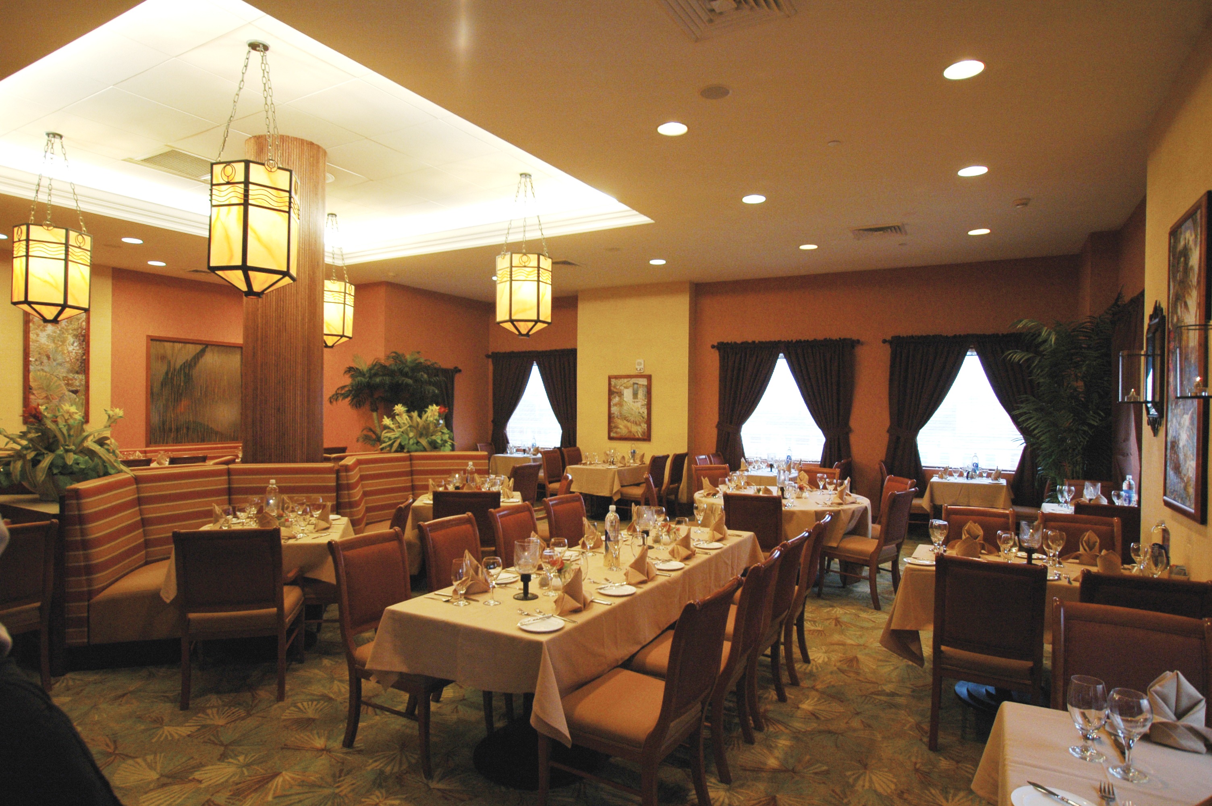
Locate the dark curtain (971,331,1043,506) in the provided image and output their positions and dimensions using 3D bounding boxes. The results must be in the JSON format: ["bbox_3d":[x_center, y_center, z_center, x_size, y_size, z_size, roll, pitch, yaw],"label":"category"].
[{"bbox_3d":[4.699,0.403,7.406,0.860,2.430,0.160,1,0,31],"label":"dark curtain"}]

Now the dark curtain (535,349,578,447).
[{"bbox_3d":[-0.730,0.086,9.659,0.850,1.760,0.160,1,1,29],"label":"dark curtain"}]

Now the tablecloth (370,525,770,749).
[{"bbox_3d":[0.054,1.259,3.575,0.820,0.760,2.500,1,0,31],"label":"tablecloth"}]

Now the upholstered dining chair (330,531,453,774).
[{"bbox_3d":[-0.933,1.141,3.050,0.650,0.953,0.440,1,1,31],"label":"upholstered dining chair"}]

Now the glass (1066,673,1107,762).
[{"bbox_3d":[1.173,0.766,1.554,0.080,0.180,0.080,1,1,31],"label":"glass"}]

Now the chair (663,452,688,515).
[{"bbox_3d":[0.792,1.170,9.023,0.630,0.940,0.470,1,0,31],"label":"chair"}]

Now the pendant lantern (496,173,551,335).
[{"bbox_3d":[-0.759,-1.377,5.984,0.500,1.509,0.440,1,0,-8],"label":"pendant lantern"}]

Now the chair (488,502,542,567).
[{"bbox_3d":[-0.345,1.098,3.721,0.610,0.930,0.450,1,1,32],"label":"chair"}]

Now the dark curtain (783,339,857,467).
[{"bbox_3d":[2.819,0.365,8.539,0.980,2.440,0.160,1,0,31],"label":"dark curtain"}]

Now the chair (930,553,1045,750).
[{"bbox_3d":[1.778,1.139,2.979,0.460,0.930,0.630,1,1,27],"label":"chair"}]

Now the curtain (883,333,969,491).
[{"bbox_3d":[3.521,0.152,7.047,0.880,1.800,0.160,1,1,29],"label":"curtain"}]

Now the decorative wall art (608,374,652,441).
[{"bbox_3d":[0.349,0.083,9.983,0.775,1.025,0.040,1,0,31],"label":"decorative wall art"}]

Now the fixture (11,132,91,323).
[{"bbox_3d":[-3.882,-1.231,4.492,0.430,1.300,0.390,1,1,31],"label":"fixture"}]

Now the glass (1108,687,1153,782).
[{"bbox_3d":[1.208,0.764,1.473,0.080,0.187,0.080,1,1,31],"label":"glass"}]

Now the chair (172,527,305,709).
[{"bbox_3d":[-1.999,1.121,3.571,0.510,0.920,0.590,1,0,-14],"label":"chair"}]

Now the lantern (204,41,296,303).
[{"bbox_3d":[-2.089,-1.391,3.820,0.440,1.505,0.500,1,0,44],"label":"lantern"}]

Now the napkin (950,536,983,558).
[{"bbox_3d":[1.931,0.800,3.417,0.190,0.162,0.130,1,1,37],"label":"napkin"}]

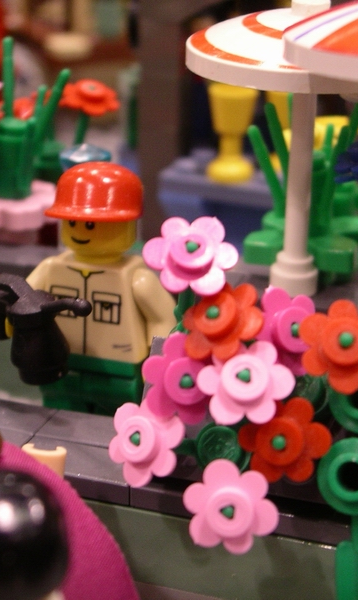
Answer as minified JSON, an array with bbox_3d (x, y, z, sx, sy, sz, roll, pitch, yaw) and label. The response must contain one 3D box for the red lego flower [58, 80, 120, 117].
[{"bbox_3d":[-0.015,-0.034,0.242,0.010,0.002,0.010,12,33,-8],"label":"red lego flower"}]

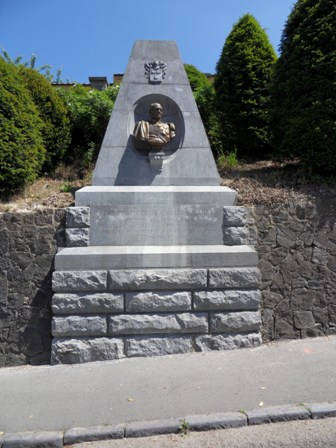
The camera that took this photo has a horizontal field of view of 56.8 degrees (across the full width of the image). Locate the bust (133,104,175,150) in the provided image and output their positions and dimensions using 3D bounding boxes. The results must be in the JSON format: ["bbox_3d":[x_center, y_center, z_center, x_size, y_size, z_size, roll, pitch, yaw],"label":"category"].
[{"bbox_3d":[-0.220,-1.475,4.700,0.630,0.720,0.340,0,-1,-6],"label":"bust"}]

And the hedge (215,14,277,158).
[{"bbox_3d":[1.850,-3.230,7.300,1.500,3.400,1.500,0,-1,-4],"label":"hedge"}]

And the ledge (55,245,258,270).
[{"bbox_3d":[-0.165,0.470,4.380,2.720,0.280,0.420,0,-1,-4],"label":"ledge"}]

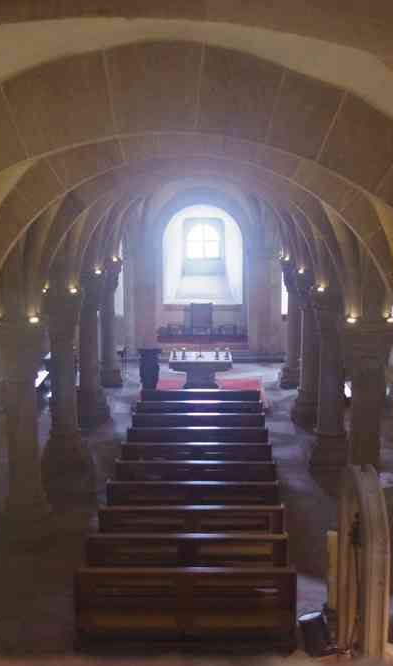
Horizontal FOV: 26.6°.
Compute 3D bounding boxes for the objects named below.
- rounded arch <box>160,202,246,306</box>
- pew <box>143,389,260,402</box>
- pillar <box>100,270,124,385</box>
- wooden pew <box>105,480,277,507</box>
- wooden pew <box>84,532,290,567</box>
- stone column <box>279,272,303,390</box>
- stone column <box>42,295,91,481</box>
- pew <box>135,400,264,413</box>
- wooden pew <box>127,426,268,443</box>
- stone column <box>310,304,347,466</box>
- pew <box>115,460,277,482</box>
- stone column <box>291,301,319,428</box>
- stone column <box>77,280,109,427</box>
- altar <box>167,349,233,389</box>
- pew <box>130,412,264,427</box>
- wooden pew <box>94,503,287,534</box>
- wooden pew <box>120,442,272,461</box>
[{"bbox_3d":[0.211,-2.546,27.000,2.750,3.320,0.800,0,10,1],"label":"rounded arch"},{"bbox_3d":[0.093,1.597,17.049,2.400,1.000,0.580,0,10,1],"label":"pew"},{"bbox_3d":[-2.174,-0.218,21.177,0.630,3.279,0.630,0,10,1],"label":"pillar"},{"bbox_3d":[-0.035,2.521,11.852,2.400,1.000,0.580,0,10,1],"label":"wooden pew"},{"bbox_3d":[-0.089,2.847,10.209,2.411,0.920,0.600,0,10,2],"label":"wooden pew"},{"bbox_3d":[2.353,-0.237,21.108,0.620,3.279,0.620,0,10,1],"label":"stone column"},{"bbox_3d":[-2.320,0.901,14.630,0.800,3.280,0.800,0,10,1],"label":"stone column"},{"bbox_3d":[0.072,1.751,16.183,2.400,1.000,0.580,0,10,1],"label":"pew"},{"bbox_3d":[0.031,2.077,14.692,2.411,0.920,0.600,0,10,2],"label":"wooden pew"},{"bbox_3d":[2.268,0.856,14.744,0.700,3.279,0.700,0,10,1],"label":"stone column"},{"bbox_3d":[-0.017,2.385,12.899,2.411,0.920,0.600,0,10,2],"label":"pew"},{"bbox_3d":[2.454,0.439,17.662,0.780,3.050,0.780,0,10,1],"label":"stone column"},{"bbox_3d":[-2.216,0.326,18.010,0.700,3.279,0.700,0,10,1],"label":"stone column"},{"bbox_3d":[0.126,0.995,20.992,1.548,0.920,1.150,0,10,1],"label":"altar"},{"bbox_3d":[0.050,1.905,15.317,2.400,1.000,0.580,0,10,1],"label":"pew"},{"bbox_3d":[-0.065,2.693,11.106,2.411,0.920,0.600,0,10,2],"label":"wooden pew"},{"bbox_3d":[0.008,2.213,13.585,2.400,1.000,0.580,0,10,1],"label":"wooden pew"}]

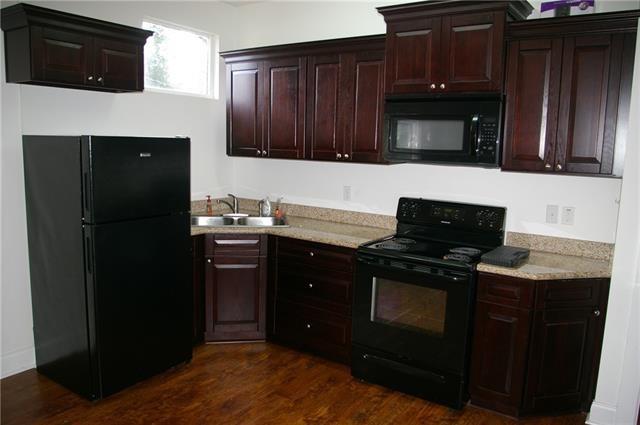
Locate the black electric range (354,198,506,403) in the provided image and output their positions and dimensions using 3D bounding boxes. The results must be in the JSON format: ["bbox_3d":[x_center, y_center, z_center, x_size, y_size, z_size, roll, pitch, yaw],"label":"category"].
[{"bbox_3d":[0.728,0.545,3.259,0.758,1.170,0.730,7,10,32],"label":"black electric range"}]

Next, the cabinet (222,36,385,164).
[{"bbox_3d":[-0.099,-0.864,3.873,1.540,0.870,0.355,7,10,32],"label":"cabinet"}]

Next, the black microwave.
[{"bbox_3d":[0.871,-0.552,3.280,0.760,0.430,0.385,7,10,32],"label":"black microwave"}]

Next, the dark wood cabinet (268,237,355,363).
[{"bbox_3d":[0.097,0.606,3.796,0.800,0.876,0.605,7,10,32],"label":"dark wood cabinet"}]

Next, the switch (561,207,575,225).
[{"bbox_3d":[1.611,0.022,3.110,0.074,0.116,0.008,7,10,32],"label":"switch"}]

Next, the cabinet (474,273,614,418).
[{"bbox_3d":[1.367,0.763,2.964,0.652,0.866,0.615,7,10,32],"label":"cabinet"}]

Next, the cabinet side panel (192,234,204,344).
[{"bbox_3d":[-0.935,0.596,3.628,0.040,0.865,0.150,7,10,33],"label":"cabinet side panel"}]

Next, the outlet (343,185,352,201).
[{"bbox_3d":[0.227,-0.156,3.964,0.072,0.116,0.010,7,10,33],"label":"outlet"}]

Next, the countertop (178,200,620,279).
[{"bbox_3d":[0.175,0.159,3.345,3.190,0.140,1.140,7,10,32],"label":"countertop"}]

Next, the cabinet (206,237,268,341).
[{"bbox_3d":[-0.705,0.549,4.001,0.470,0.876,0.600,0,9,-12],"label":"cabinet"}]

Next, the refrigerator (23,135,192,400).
[{"bbox_3d":[-1.391,0.281,3.228,0.727,1.572,0.707,7,10,32],"label":"refrigerator"}]

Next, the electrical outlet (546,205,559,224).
[{"bbox_3d":[1.516,0.015,3.130,0.074,0.116,0.010,7,10,32],"label":"electrical outlet"}]

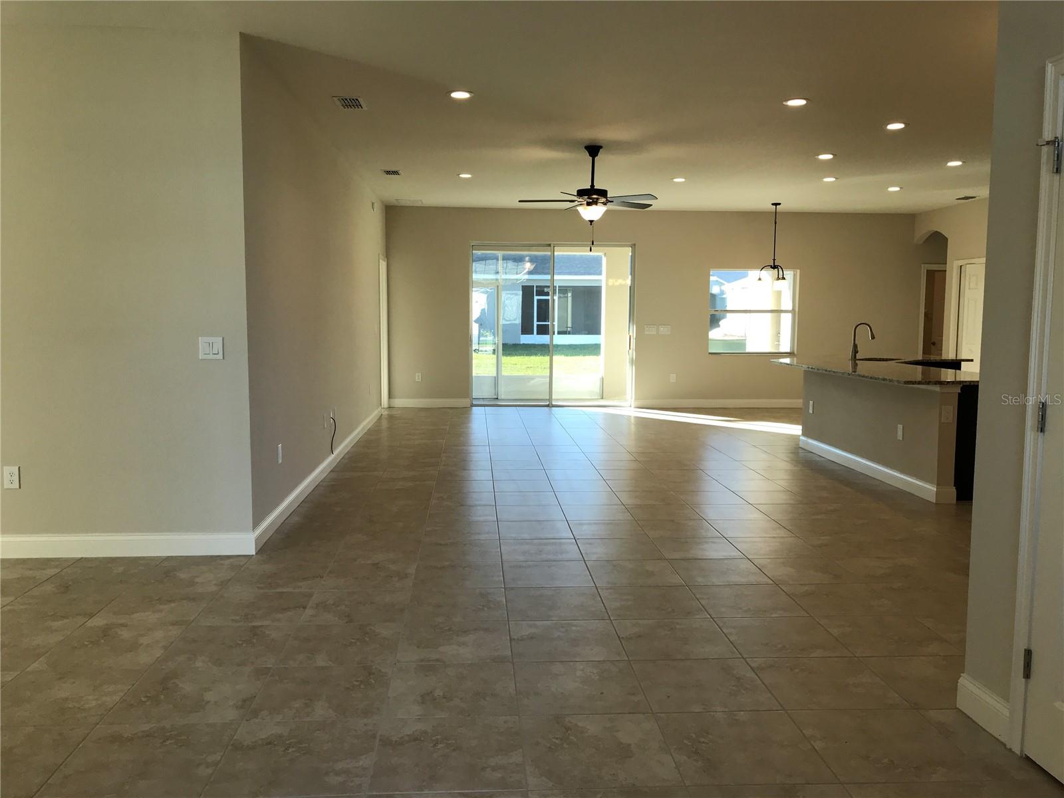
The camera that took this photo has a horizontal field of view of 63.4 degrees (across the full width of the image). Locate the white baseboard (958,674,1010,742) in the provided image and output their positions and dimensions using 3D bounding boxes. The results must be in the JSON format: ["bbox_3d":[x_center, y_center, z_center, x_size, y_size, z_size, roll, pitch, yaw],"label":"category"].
[{"bbox_3d":[1.507,1.024,2.862,0.018,0.132,0.272,0,6,-4],"label":"white baseboard"}]

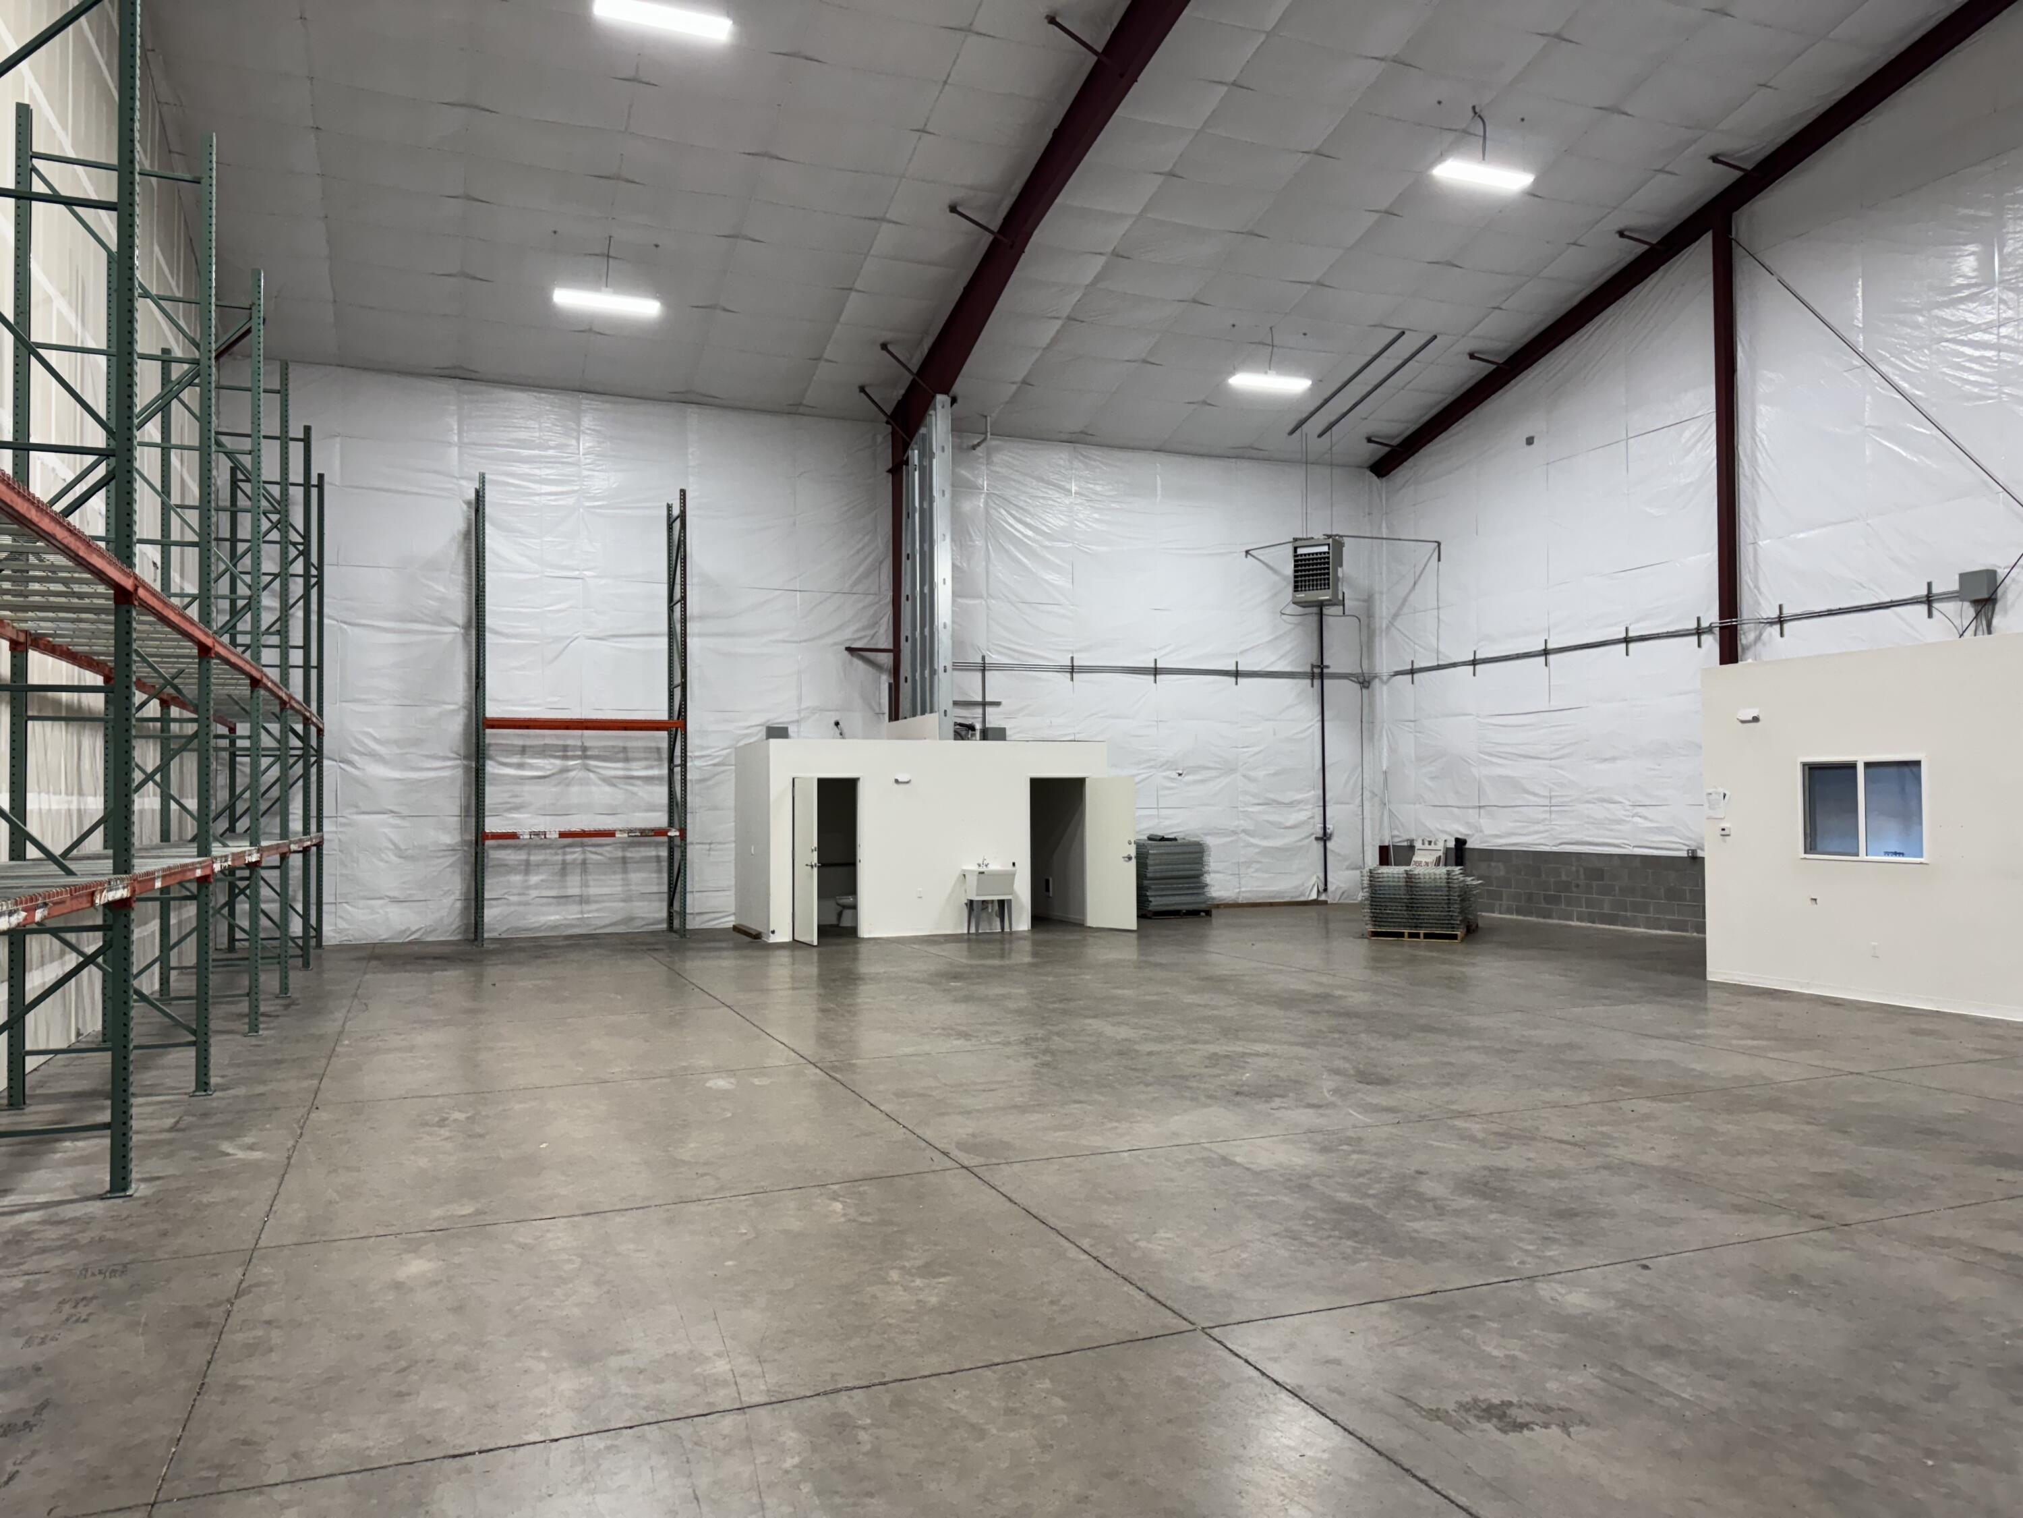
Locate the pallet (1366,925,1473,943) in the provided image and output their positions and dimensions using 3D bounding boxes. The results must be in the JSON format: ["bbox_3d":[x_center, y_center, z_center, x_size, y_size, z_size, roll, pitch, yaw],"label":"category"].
[{"bbox_3d":[5.333,2.269,18.325,1.150,0.140,1.080,-1,-2,23],"label":"pallet"}]

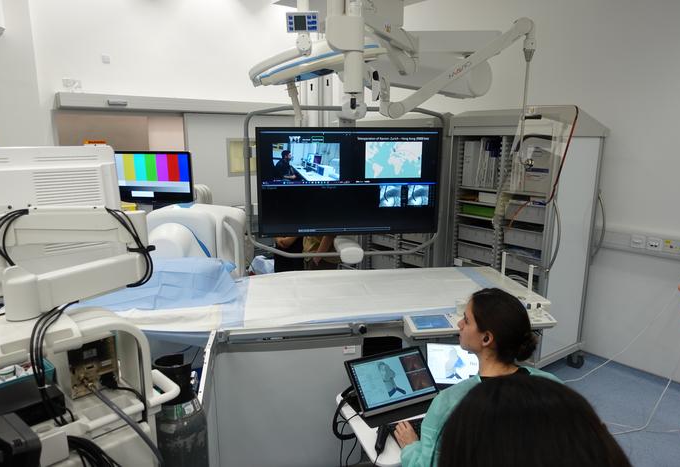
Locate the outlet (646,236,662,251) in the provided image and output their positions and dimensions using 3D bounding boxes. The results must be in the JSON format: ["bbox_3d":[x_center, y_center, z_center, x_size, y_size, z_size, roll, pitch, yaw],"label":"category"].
[{"bbox_3d":[2.282,0.074,3.386,0.015,0.088,0.095,-8,14,-35],"label":"outlet"}]

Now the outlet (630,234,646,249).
[{"bbox_3d":[2.220,0.062,3.471,0.015,0.088,0.093,-8,14,-35],"label":"outlet"}]

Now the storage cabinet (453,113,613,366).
[{"bbox_3d":[1.372,0.064,3.607,0.637,1.962,0.846,-8,14,-35],"label":"storage cabinet"}]

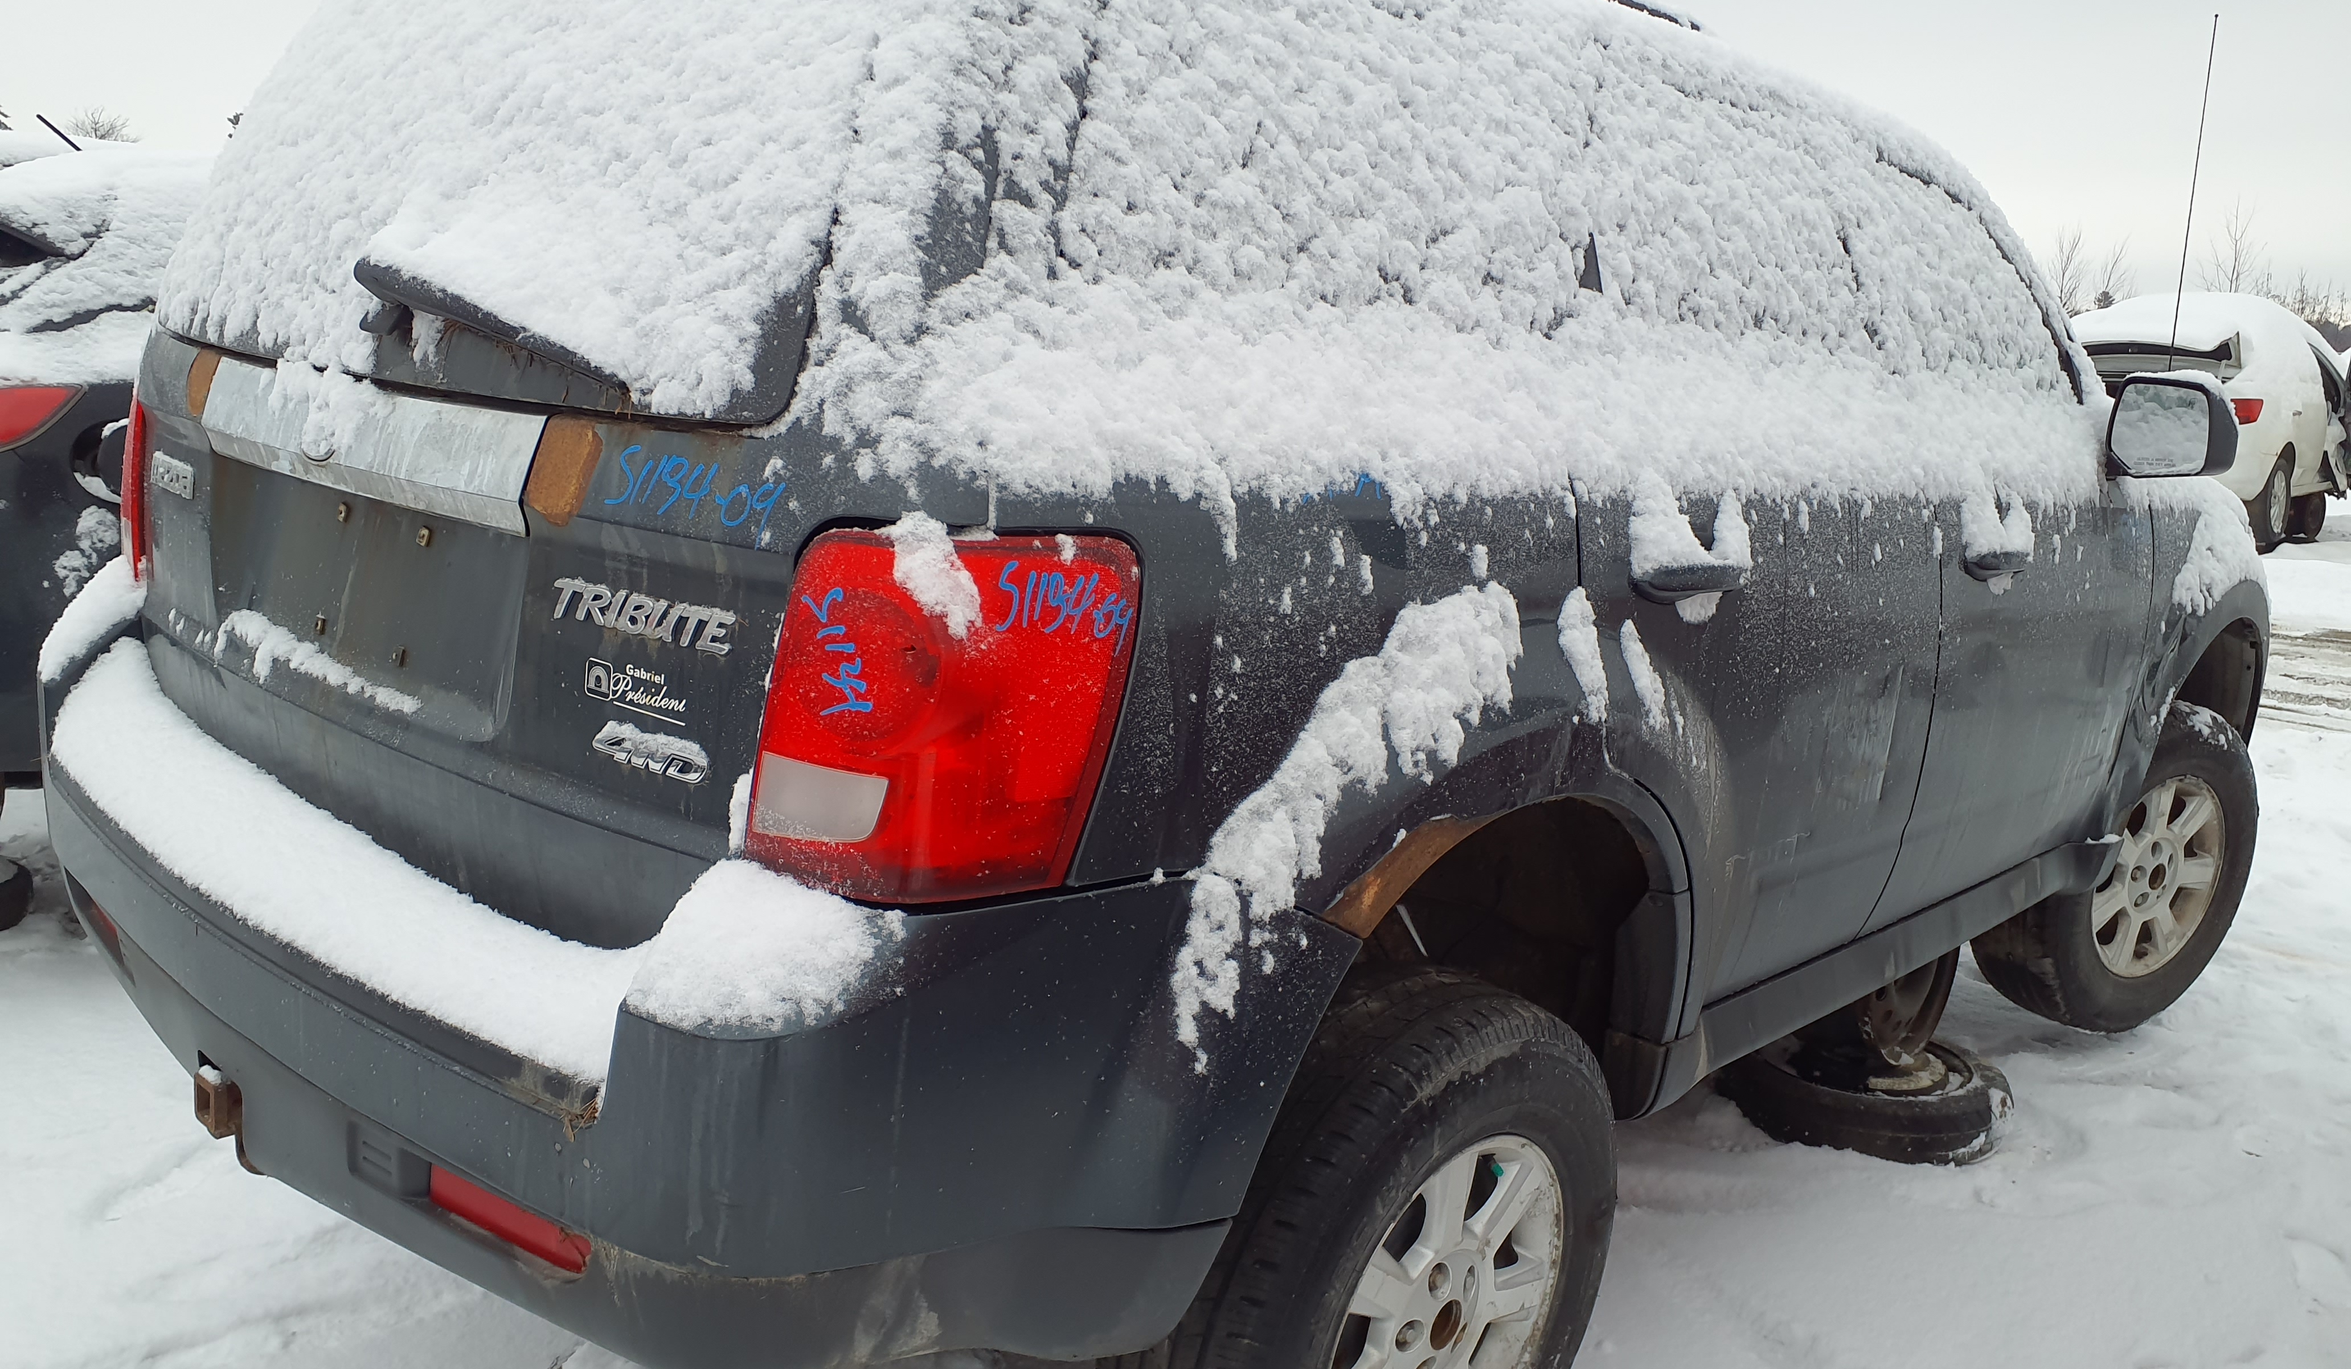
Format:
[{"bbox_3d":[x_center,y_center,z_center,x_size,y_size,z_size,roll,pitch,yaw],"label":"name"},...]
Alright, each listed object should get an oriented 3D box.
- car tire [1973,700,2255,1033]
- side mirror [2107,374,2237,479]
[{"bbox_3d":[2.036,0.385,3.736,0.720,0.720,0.230,-5,17,-29],"label":"car tire"},{"bbox_3d":[1.709,-0.438,2.968,0.205,0.170,0.150,15,14,42],"label":"side mirror"}]

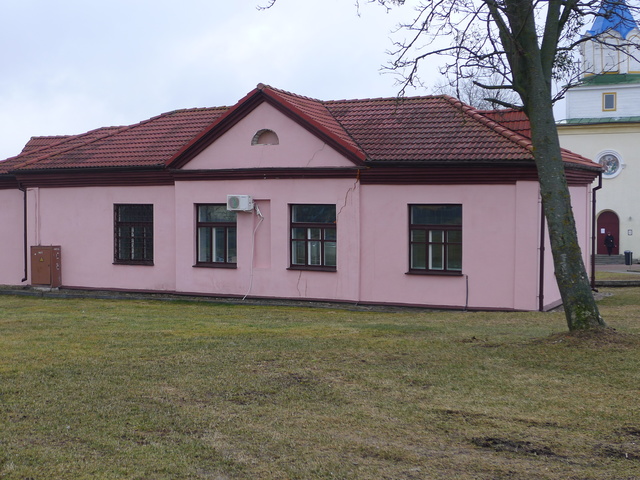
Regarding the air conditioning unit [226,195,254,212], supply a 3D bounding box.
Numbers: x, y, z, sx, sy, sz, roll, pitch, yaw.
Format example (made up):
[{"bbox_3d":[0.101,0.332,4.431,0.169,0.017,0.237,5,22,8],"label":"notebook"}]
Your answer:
[{"bbox_3d":[-2.299,-1.076,26.877,0.760,0.450,0.310,1,2,25],"label":"air conditioning unit"}]

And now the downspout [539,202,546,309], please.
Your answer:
[{"bbox_3d":[5.640,0.343,23.453,0.130,3.000,0.140,1,2,25],"label":"downspout"}]

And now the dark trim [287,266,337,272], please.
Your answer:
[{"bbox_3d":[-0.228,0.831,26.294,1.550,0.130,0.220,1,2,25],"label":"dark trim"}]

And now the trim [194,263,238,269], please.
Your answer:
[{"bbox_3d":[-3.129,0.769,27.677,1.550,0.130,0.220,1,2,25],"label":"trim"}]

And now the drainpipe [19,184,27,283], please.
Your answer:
[{"bbox_3d":[-9.802,-0.248,30.613,0.130,3.300,0.280,1,2,25],"label":"drainpipe"}]

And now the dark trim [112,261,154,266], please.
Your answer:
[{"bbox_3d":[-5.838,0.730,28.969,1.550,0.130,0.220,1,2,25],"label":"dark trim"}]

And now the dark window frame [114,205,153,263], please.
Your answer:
[{"bbox_3d":[-5.767,-0.166,28.933,1.530,1.900,0.170,1,2,25],"label":"dark window frame"}]

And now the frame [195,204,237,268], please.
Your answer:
[{"bbox_3d":[-3.072,-0.123,27.649,1.530,1.900,0.170,1,2,25],"label":"frame"}]

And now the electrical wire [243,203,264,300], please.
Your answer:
[{"bbox_3d":[-1.935,0.335,26.902,0.600,2.850,0.250,1,2,25],"label":"electrical wire"}]

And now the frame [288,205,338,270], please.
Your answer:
[{"bbox_3d":[-0.172,-0.069,26.267,1.530,1.900,0.170,1,2,25],"label":"frame"}]

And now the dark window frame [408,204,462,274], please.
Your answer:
[{"bbox_3d":[3.113,-0.011,24.701,1.530,1.900,0.170,1,2,25],"label":"dark window frame"}]

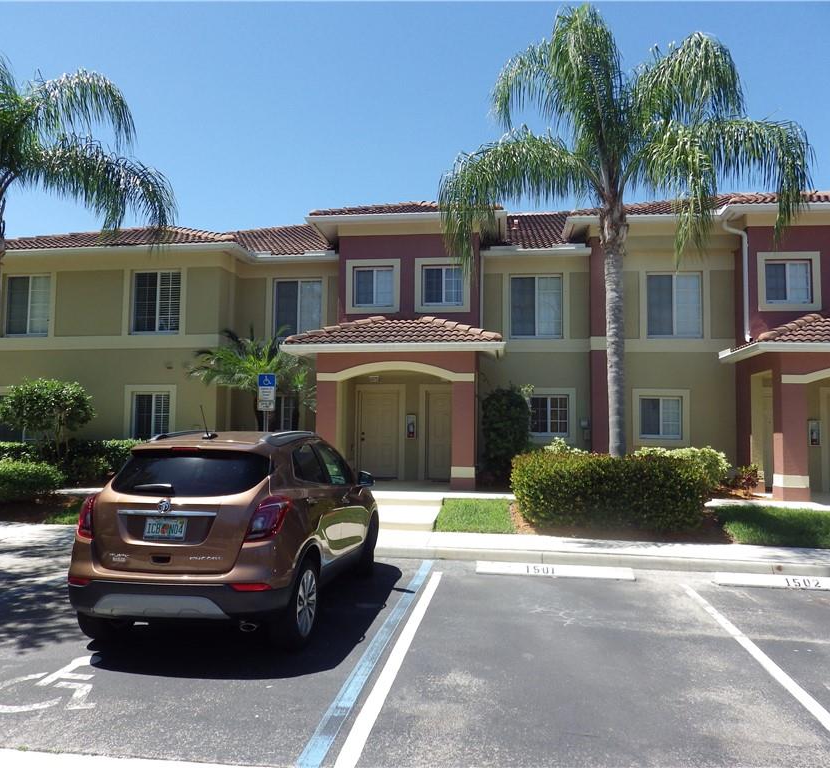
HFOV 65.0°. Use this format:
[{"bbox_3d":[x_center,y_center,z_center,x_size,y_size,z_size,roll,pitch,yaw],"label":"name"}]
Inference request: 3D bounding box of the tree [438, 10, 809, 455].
[{"bbox_3d":[3.369,-2.229,10.977,5.800,8.800,5.500,0,-3,8],"label":"tree"}]

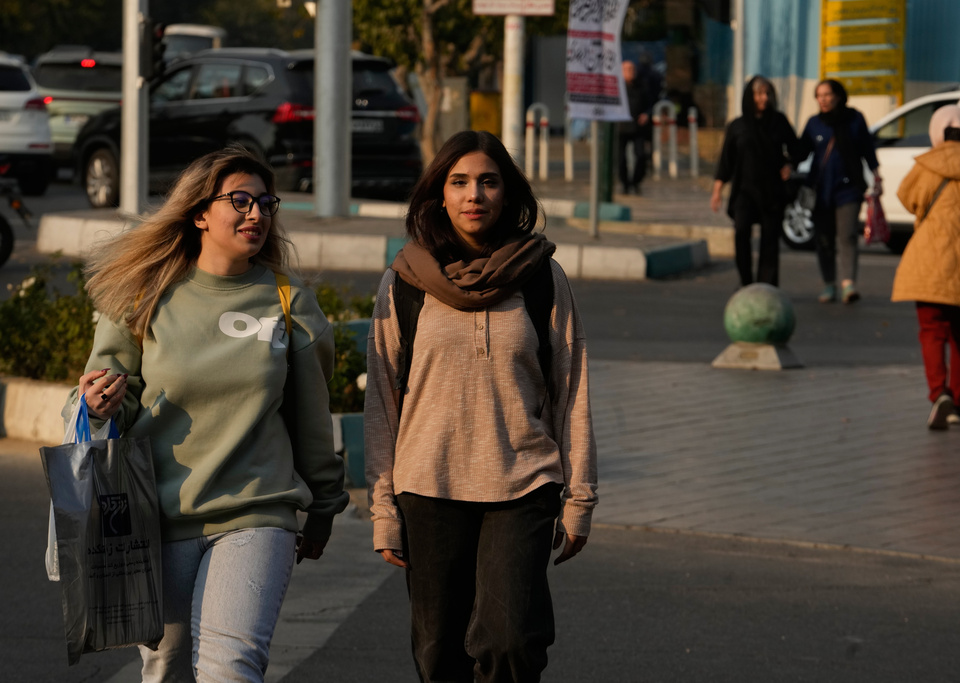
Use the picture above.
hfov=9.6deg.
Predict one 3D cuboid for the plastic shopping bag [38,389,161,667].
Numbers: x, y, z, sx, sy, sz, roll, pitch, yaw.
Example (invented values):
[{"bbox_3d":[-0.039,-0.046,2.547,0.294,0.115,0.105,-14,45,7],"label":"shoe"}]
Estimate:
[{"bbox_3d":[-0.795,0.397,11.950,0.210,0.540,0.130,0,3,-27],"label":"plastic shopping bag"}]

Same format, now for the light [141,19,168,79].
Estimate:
[{"bbox_3d":[-3.094,-2.757,54.000,0.240,0.560,0.200,2,3,30],"label":"light"}]

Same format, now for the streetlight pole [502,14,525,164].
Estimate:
[{"bbox_3d":[0.408,-4.778,70.850,0.240,6.000,0.240,1,3,0],"label":"streetlight pole"}]

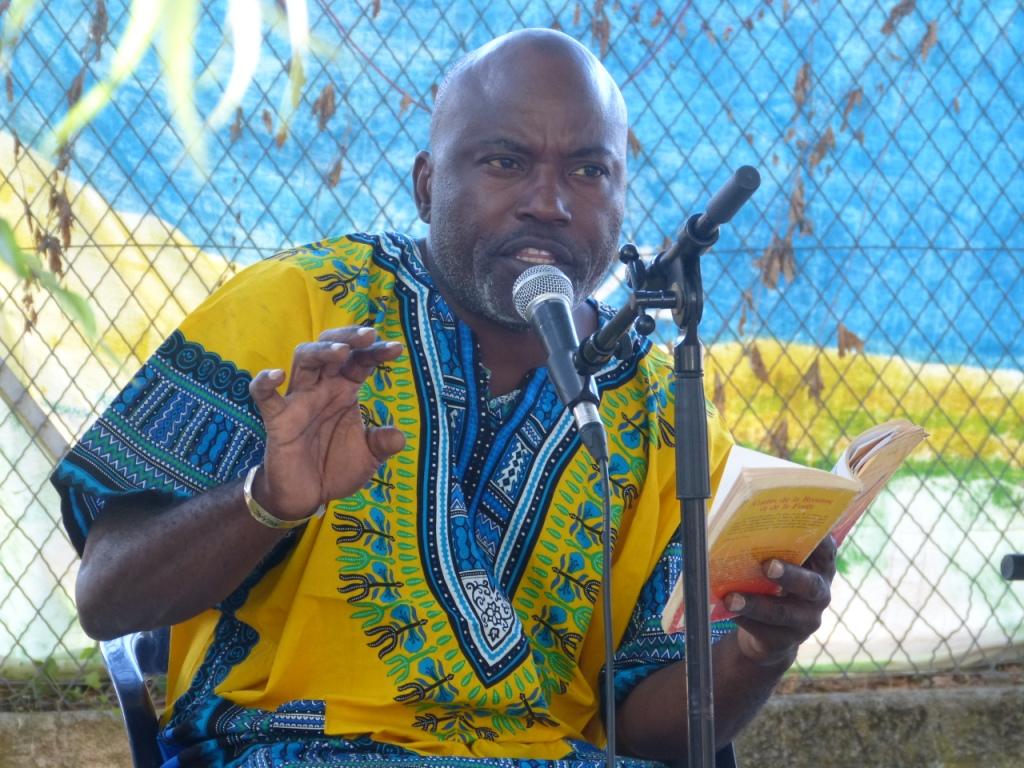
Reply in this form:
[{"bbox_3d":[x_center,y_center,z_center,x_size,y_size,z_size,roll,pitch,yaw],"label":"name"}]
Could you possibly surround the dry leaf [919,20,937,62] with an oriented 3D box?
[{"bbox_3d":[0.633,-0.522,7.668,0.027,0.064,0.017,0,1,16],"label":"dry leaf"}]

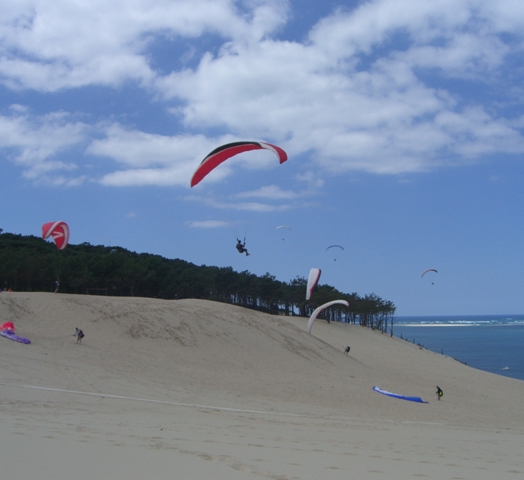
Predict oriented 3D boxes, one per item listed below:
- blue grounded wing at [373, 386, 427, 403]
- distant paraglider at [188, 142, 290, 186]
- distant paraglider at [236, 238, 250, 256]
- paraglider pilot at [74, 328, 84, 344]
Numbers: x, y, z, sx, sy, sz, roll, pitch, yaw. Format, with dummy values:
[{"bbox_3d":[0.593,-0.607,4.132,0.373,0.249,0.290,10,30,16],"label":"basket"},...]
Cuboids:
[{"bbox_3d":[16.106,18.067,82.000,2.200,0.600,9.500,2,-4,-24],"label":"blue grounded wing"},{"bbox_3d":[-2.012,-6.339,54.299,9.200,2.600,2.800,-11,-11,38],"label":"distant paraglider"},{"bbox_3d":[-1.461,0.608,55.500,1.050,1.400,0.650,4,-8,-40],"label":"distant paraglider"},{"bbox_3d":[-18.873,9.958,72.500,1.000,1.660,0.650,-1,-6,6],"label":"paraglider pilot"}]

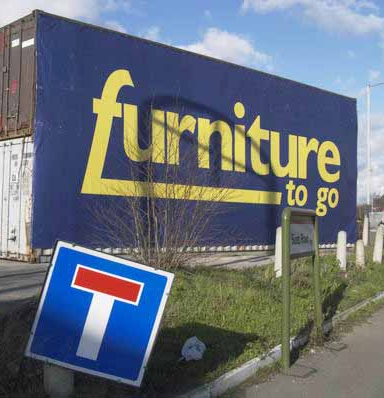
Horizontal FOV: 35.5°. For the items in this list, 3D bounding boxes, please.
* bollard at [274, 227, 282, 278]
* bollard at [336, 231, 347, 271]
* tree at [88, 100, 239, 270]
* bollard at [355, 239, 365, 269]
[{"bbox_3d":[1.557,0.938,10.600,0.180,0.903,0.180,0,-2,0],"label":"bollard"},{"bbox_3d":[2.926,1.042,11.700,0.175,0.826,0.175,0,-2,0],"label":"bollard"},{"bbox_3d":[-0.580,-0.295,11.400,2.750,3.350,2.400,0,-2,0],"label":"tree"},{"bbox_3d":[3.573,1.179,12.700,0.170,0.632,0.170,0,-2,0],"label":"bollard"}]

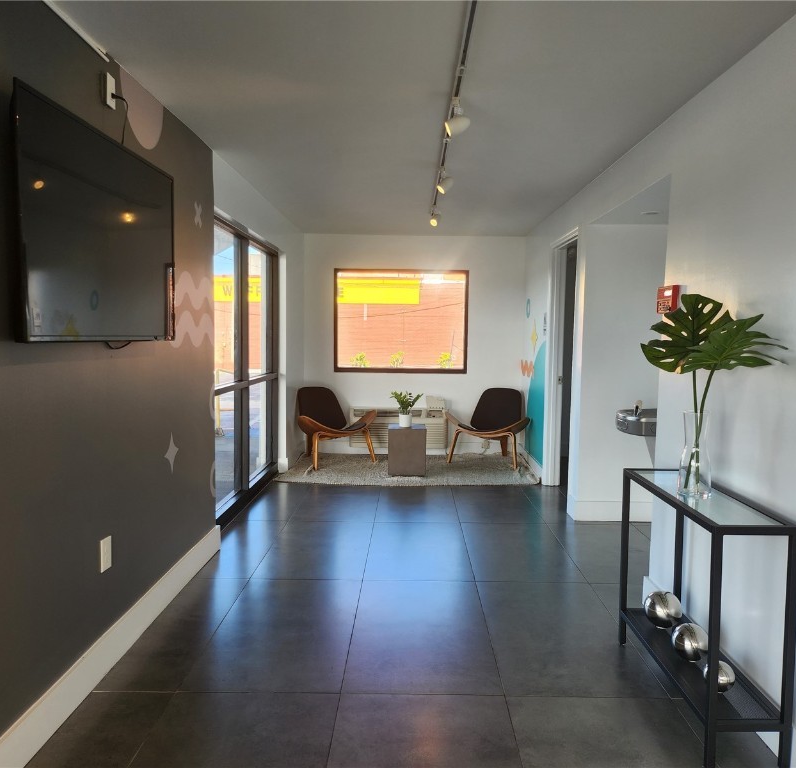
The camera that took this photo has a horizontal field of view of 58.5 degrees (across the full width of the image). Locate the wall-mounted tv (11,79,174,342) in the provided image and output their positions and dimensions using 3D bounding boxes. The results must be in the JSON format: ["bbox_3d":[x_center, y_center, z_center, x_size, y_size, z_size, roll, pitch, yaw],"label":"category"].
[{"bbox_3d":[-1.069,-0.525,2.628,0.060,0.730,1.280,1,4,1],"label":"wall-mounted tv"}]

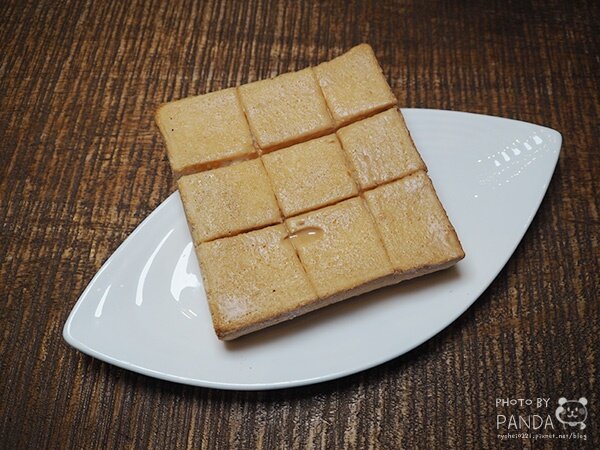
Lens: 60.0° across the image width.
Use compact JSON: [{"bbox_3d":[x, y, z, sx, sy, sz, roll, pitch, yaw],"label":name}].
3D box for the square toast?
[{"bbox_3d":[0.000,-0.019,0.261,0.116,0.025,0.122,-18,71,-3],"label":"square toast"}]

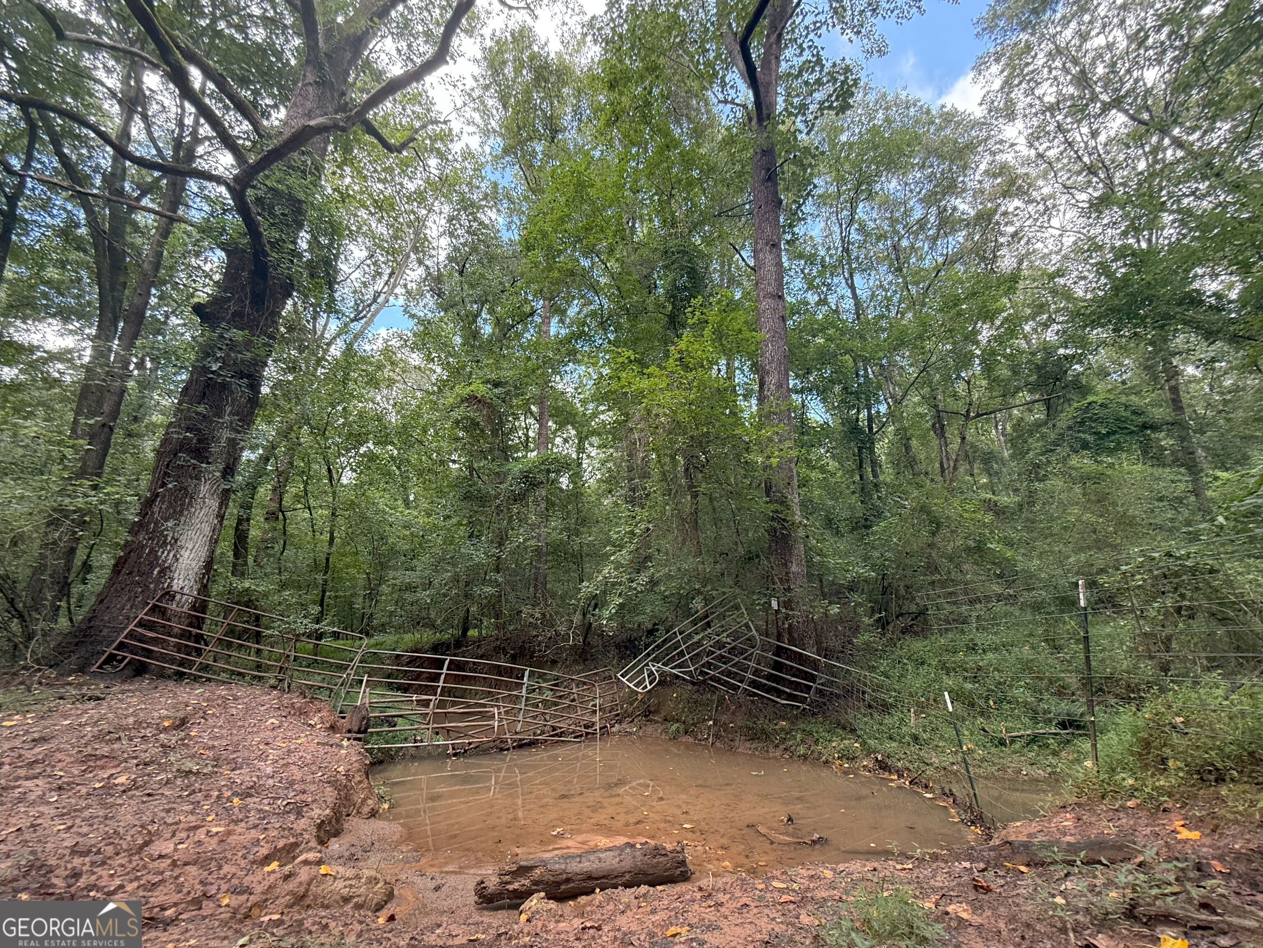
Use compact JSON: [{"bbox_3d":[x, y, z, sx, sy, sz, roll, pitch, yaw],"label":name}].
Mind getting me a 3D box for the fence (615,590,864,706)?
[{"bbox_3d":[1.740,3.200,9.450,4.450,1.900,1.150,-11,-21,26],"label":"fence"}]

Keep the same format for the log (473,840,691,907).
[{"bbox_3d":[-0.308,2.690,3.470,1.420,0.250,0.250,2,-19,-11],"label":"log"}]

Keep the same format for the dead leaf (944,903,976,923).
[{"bbox_3d":[1.864,2.485,2.894,0.160,0.040,0.140,-1,-18,0],"label":"dead leaf"}]

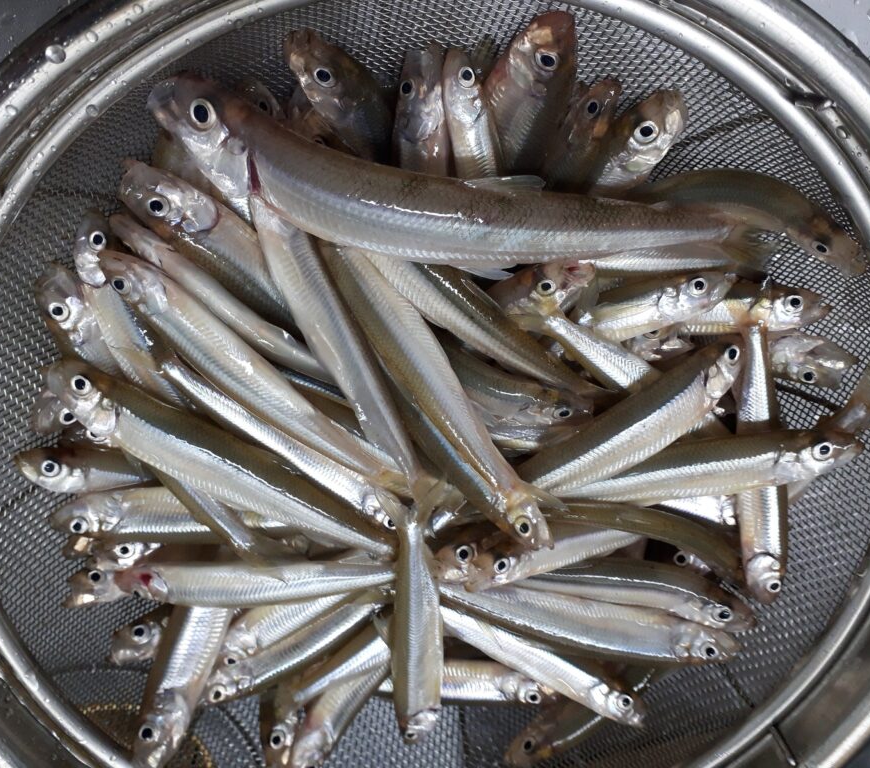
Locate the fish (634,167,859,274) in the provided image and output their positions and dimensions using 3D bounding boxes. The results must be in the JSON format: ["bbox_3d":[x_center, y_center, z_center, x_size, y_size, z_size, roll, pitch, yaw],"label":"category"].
[{"bbox_3d":[0.068,-0.041,0.195,0.073,0.010,0.015,13,140,8],"label":"fish"}]

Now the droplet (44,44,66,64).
[{"bbox_3d":[-0.068,-0.059,0.144,0.004,0.002,0.004,0,107,-1],"label":"droplet"}]

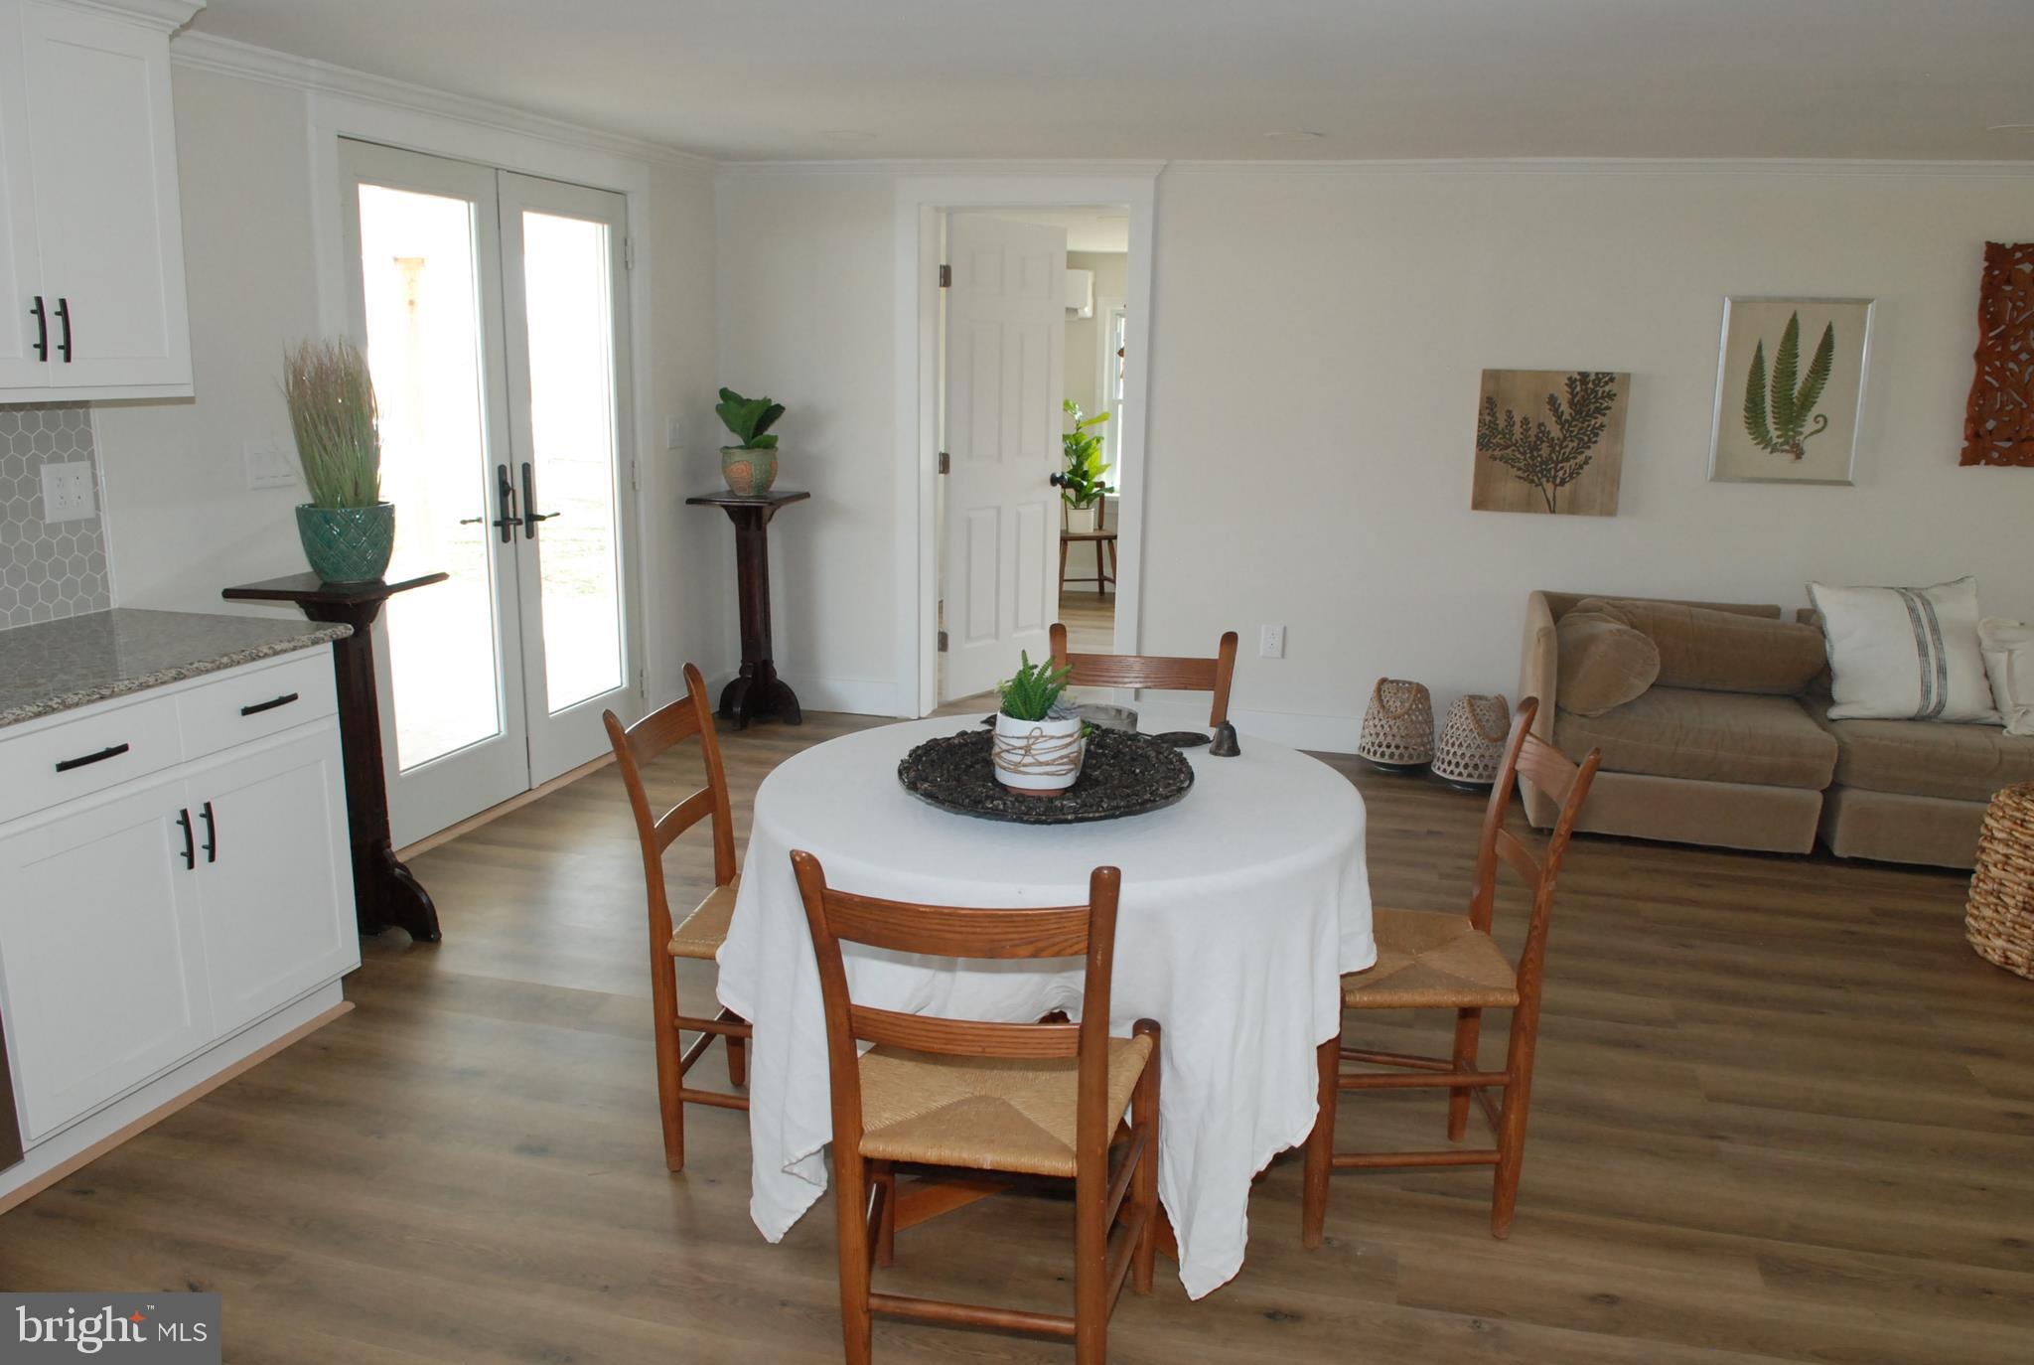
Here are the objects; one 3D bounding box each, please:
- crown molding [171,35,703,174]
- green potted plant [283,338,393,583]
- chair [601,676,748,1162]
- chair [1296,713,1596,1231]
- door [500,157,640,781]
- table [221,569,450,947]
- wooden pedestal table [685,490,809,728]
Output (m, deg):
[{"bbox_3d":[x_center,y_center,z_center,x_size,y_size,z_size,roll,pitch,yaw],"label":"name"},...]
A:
[{"bbox_3d":[-1.579,-1.730,4.355,0.060,0.080,2.760,5,14,16],"label":"crown molding"},{"bbox_3d":[-1.691,-0.547,3.509,0.250,0.605,0.250,-5,15,-25],"label":"green potted plant"},{"bbox_3d":[-0.478,0.457,2.712,0.490,0.885,0.460,3,13,9],"label":"chair"},{"bbox_3d":[0.741,0.502,2.586,0.450,0.890,0.460,2,13,2],"label":"chair"},{"bbox_3d":[-1.592,-0.709,5.089,0.050,2.030,0.730,5,13,15],"label":"door"},{"bbox_3d":[-1.681,0.206,3.607,0.370,0.930,0.390,3,13,10],"label":"table"},{"bbox_3d":[-1.080,-0.294,5.855,0.370,0.930,0.390,4,13,14],"label":"wooden pedestal table"}]

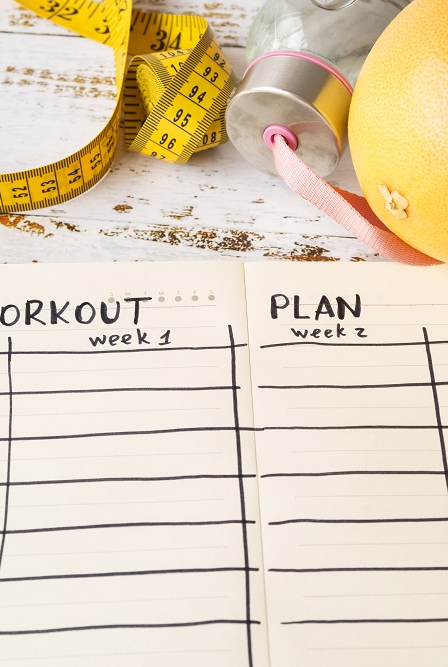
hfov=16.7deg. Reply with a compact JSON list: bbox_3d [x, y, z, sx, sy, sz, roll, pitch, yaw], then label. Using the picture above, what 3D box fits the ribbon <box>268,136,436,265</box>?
[{"bbox_3d":[0.050,-0.043,0.504,0.087,0.026,0.028,30,56,22],"label":"ribbon"}]

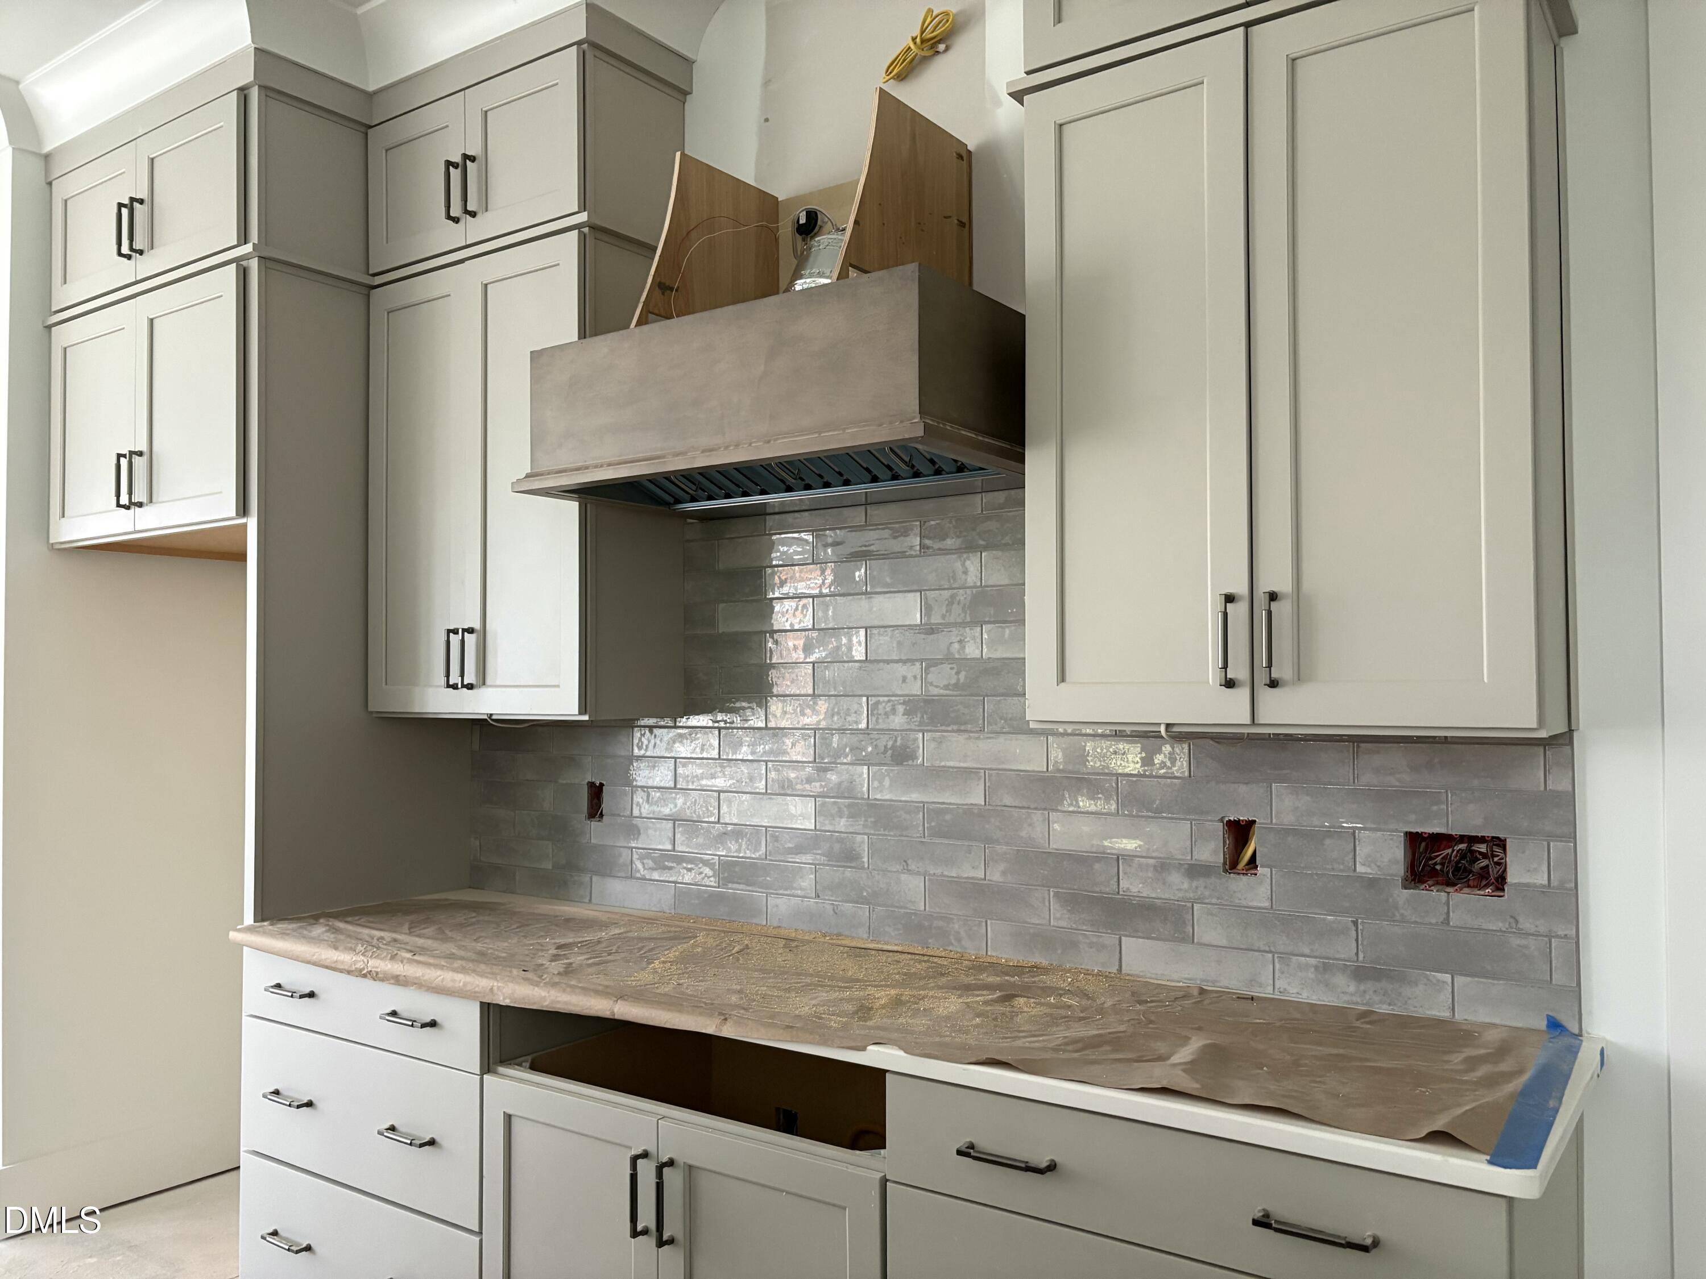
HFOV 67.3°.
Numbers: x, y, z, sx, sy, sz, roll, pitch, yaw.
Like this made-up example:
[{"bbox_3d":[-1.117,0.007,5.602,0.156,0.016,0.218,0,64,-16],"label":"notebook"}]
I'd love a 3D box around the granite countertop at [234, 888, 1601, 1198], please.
[{"bbox_3d":[-0.133,0.641,2.428,2.636,0.030,0.651,-2,-2,35],"label":"granite countertop"}]

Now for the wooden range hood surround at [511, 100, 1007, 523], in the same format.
[{"bbox_3d":[-0.125,-0.647,2.511,0.970,0.703,0.559,-2,-2,35],"label":"wooden range hood surround"}]

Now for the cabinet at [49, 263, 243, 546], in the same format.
[{"bbox_3d":[-1.648,-0.566,3.539,1.006,0.612,0.646,-2,-2,35],"label":"cabinet"}]

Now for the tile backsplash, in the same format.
[{"bbox_3d":[0.041,0.168,2.712,2.605,0.931,0.009,-2,-2,35],"label":"tile backsplash"}]

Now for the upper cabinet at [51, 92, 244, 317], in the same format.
[{"bbox_3d":[-1.652,-1.089,3.555,1.006,0.383,0.646,-2,-2,35],"label":"upper cabinet"}]

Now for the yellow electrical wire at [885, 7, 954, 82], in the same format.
[{"bbox_3d":[0.131,-1.197,2.569,0.153,0.124,0.117,-2,-2,35],"label":"yellow electrical wire"}]

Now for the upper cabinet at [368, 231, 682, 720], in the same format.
[{"bbox_3d":[-0.801,-0.351,3.127,0.763,1.079,0.327,-2,-2,35],"label":"upper cabinet"}]

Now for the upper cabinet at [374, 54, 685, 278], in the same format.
[{"bbox_3d":[-0.807,-1.105,3.150,0.763,0.385,0.327,-2,-2,35],"label":"upper cabinet"}]

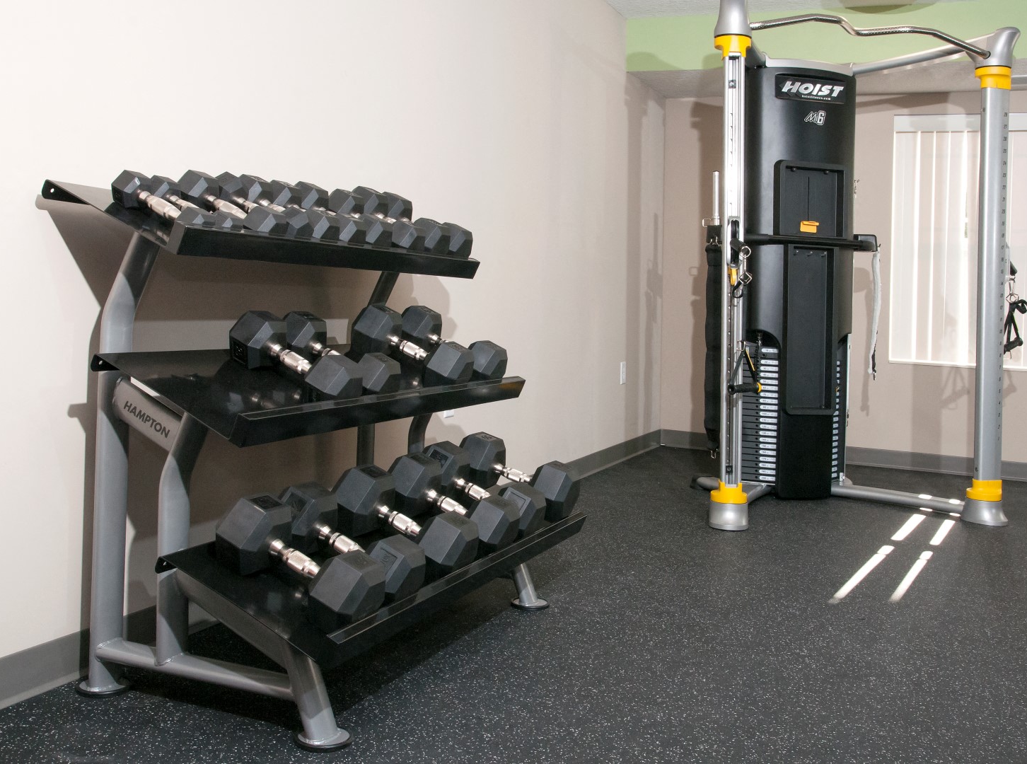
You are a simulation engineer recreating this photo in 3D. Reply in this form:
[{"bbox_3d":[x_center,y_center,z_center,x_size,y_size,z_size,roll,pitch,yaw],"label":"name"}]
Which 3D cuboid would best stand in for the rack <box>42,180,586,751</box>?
[{"bbox_3d":[-0.377,0.120,2.574,0.730,1.085,1.274,3,4,24],"label":"rack"}]

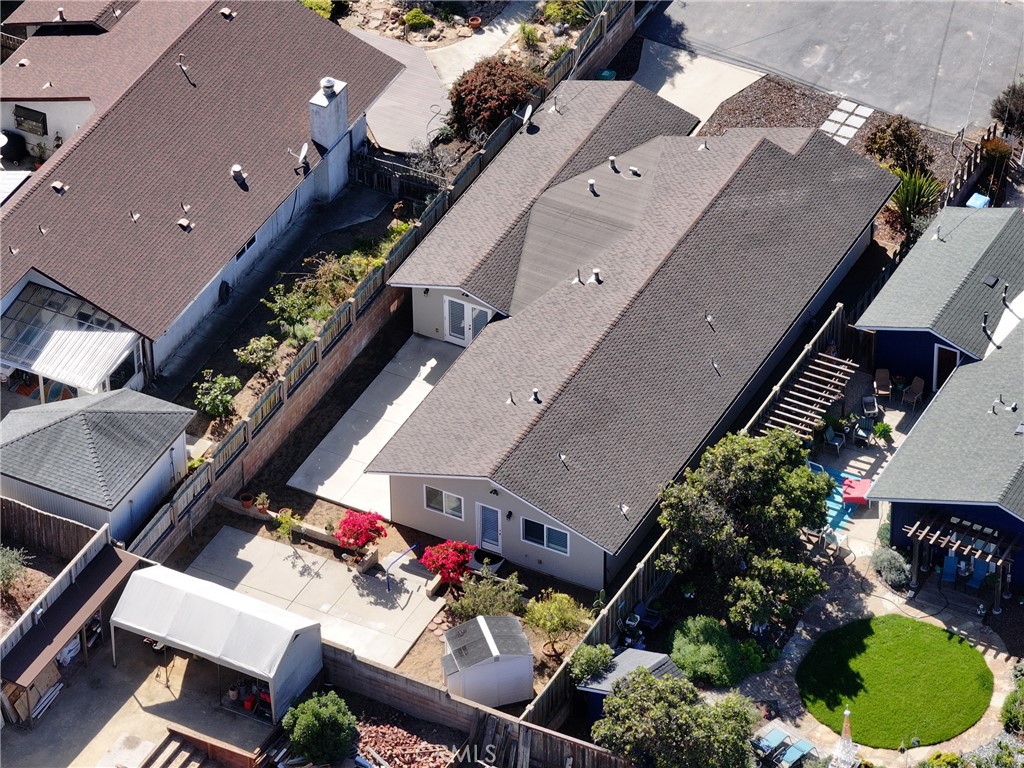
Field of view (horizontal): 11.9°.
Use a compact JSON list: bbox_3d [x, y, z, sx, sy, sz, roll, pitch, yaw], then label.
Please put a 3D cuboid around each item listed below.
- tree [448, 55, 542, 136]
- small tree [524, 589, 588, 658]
[{"bbox_3d":[-0.662,-11.545,196.138,3.700,2.800,3.400,0,39,0],"label":"tree"},{"bbox_3d":[1.581,8.398,173.799,2.300,2.100,2.100,0,39,0],"label":"small tree"}]

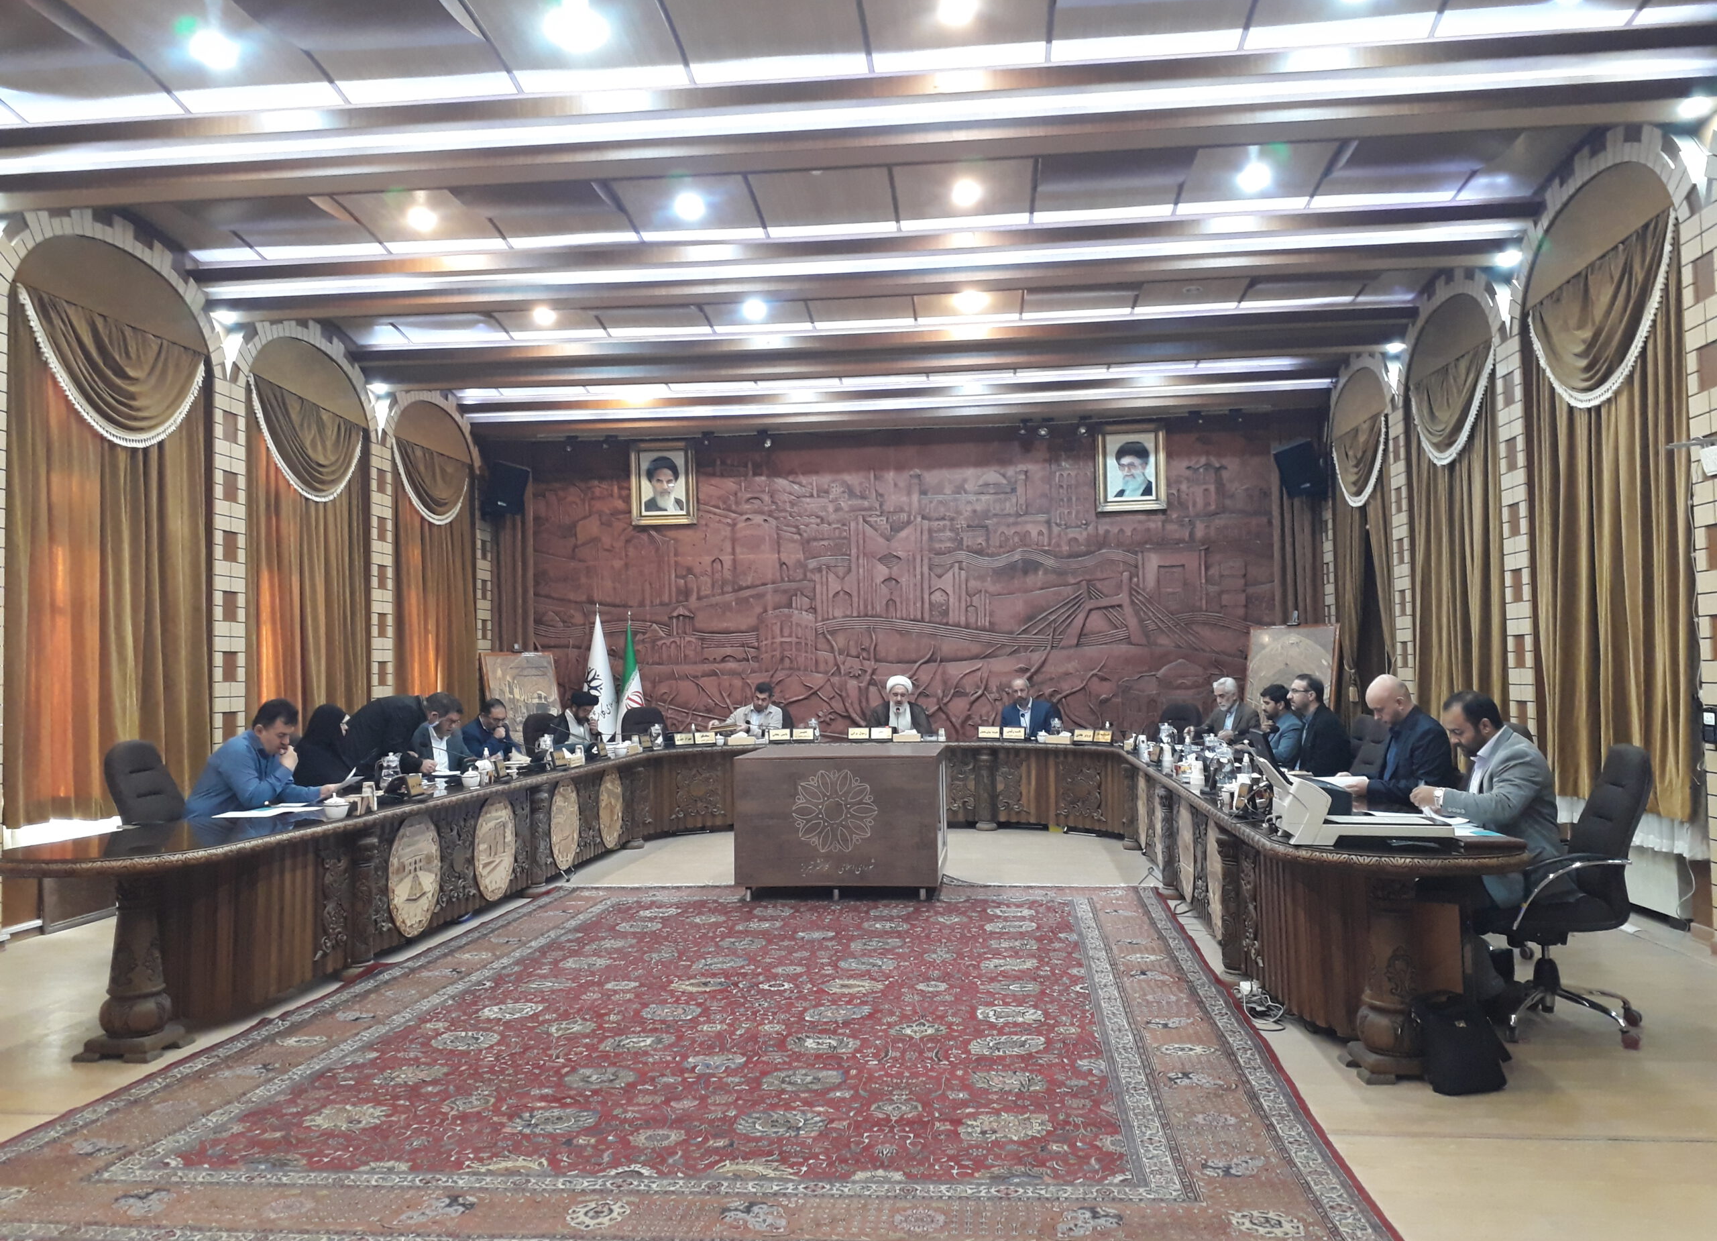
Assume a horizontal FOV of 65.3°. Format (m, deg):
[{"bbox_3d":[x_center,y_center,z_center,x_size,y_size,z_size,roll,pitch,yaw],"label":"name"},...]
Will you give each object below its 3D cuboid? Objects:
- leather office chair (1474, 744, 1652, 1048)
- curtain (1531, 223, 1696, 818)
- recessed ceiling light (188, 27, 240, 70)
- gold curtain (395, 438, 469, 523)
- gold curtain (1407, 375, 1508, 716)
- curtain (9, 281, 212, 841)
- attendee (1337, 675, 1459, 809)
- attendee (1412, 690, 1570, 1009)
[{"bbox_3d":[2.671,1.020,5.123,0.670,1.090,0.610,-2,-2,9],"label":"leather office chair"},{"bbox_3d":[4.311,-0.511,7.691,0.200,3.150,1.930,-1,-2,6],"label":"curtain"},{"bbox_3d":[-3.044,-2.702,6.326,0.170,0.060,0.170,-1,-2,6],"label":"recessed ceiling light"},{"bbox_3d":[-4.171,-1.355,13.138,0.150,0.730,1.750,-1,-2,6],"label":"gold curtain"},{"bbox_3d":[4.326,-0.363,9.531,0.160,2.980,1.800,-1,-3,5],"label":"gold curtain"},{"bbox_3d":[-4.728,-0.338,8.505,0.200,3.130,1.940,-1,-2,6],"label":"curtain"},{"bbox_3d":[2.521,0.926,6.252,0.670,1.330,0.520,-1,-3,-3],"label":"attendee"},{"bbox_3d":[2.422,0.911,5.236,0.680,1.270,0.540,-1,-3,-6],"label":"attendee"}]

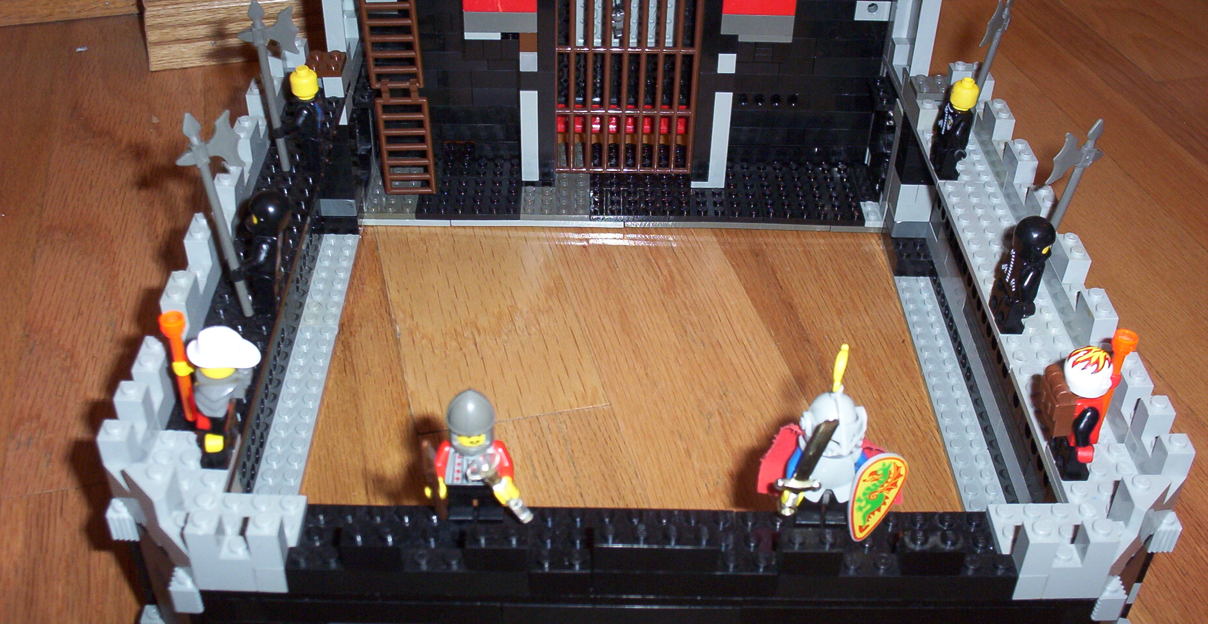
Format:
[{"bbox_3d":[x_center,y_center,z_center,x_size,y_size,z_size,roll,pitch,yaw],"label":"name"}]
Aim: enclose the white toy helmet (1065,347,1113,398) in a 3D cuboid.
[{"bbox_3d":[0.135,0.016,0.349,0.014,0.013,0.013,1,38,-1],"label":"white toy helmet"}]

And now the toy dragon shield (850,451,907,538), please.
[{"bbox_3d":[0.070,0.047,0.327,0.016,0.025,0.005,4,23,-31],"label":"toy dragon shield"}]

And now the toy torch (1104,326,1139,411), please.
[{"bbox_3d":[0.148,0.022,0.365,0.007,0.038,0.007,-2,38,1],"label":"toy torch"}]

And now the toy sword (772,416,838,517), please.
[{"bbox_3d":[0.053,0.040,0.324,0.013,0.033,0.004,4,33,-21],"label":"toy sword"}]

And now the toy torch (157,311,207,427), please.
[{"bbox_3d":[-0.122,0.017,0.361,0.007,0.039,0.007,3,38,-2],"label":"toy torch"}]

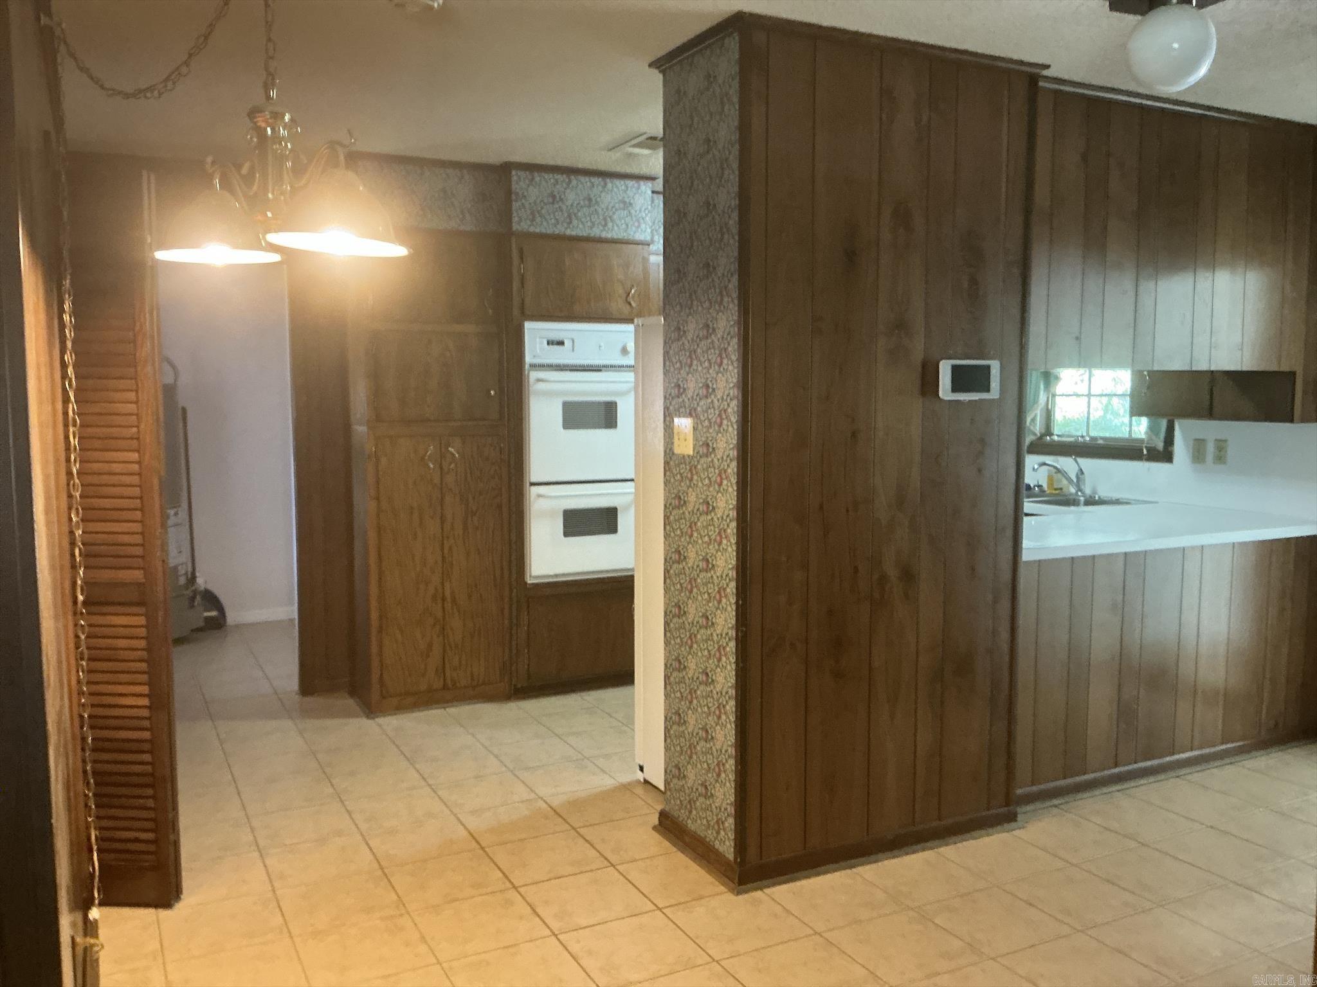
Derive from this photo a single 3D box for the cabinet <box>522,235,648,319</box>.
[{"bbox_3d":[-0.467,-0.992,5.137,0.640,0.370,0.580,-3,6,-27],"label":"cabinet"}]

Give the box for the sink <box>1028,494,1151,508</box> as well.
[{"bbox_3d":[1.905,0.111,5.229,0.540,0.190,0.820,-3,6,-27],"label":"sink"}]

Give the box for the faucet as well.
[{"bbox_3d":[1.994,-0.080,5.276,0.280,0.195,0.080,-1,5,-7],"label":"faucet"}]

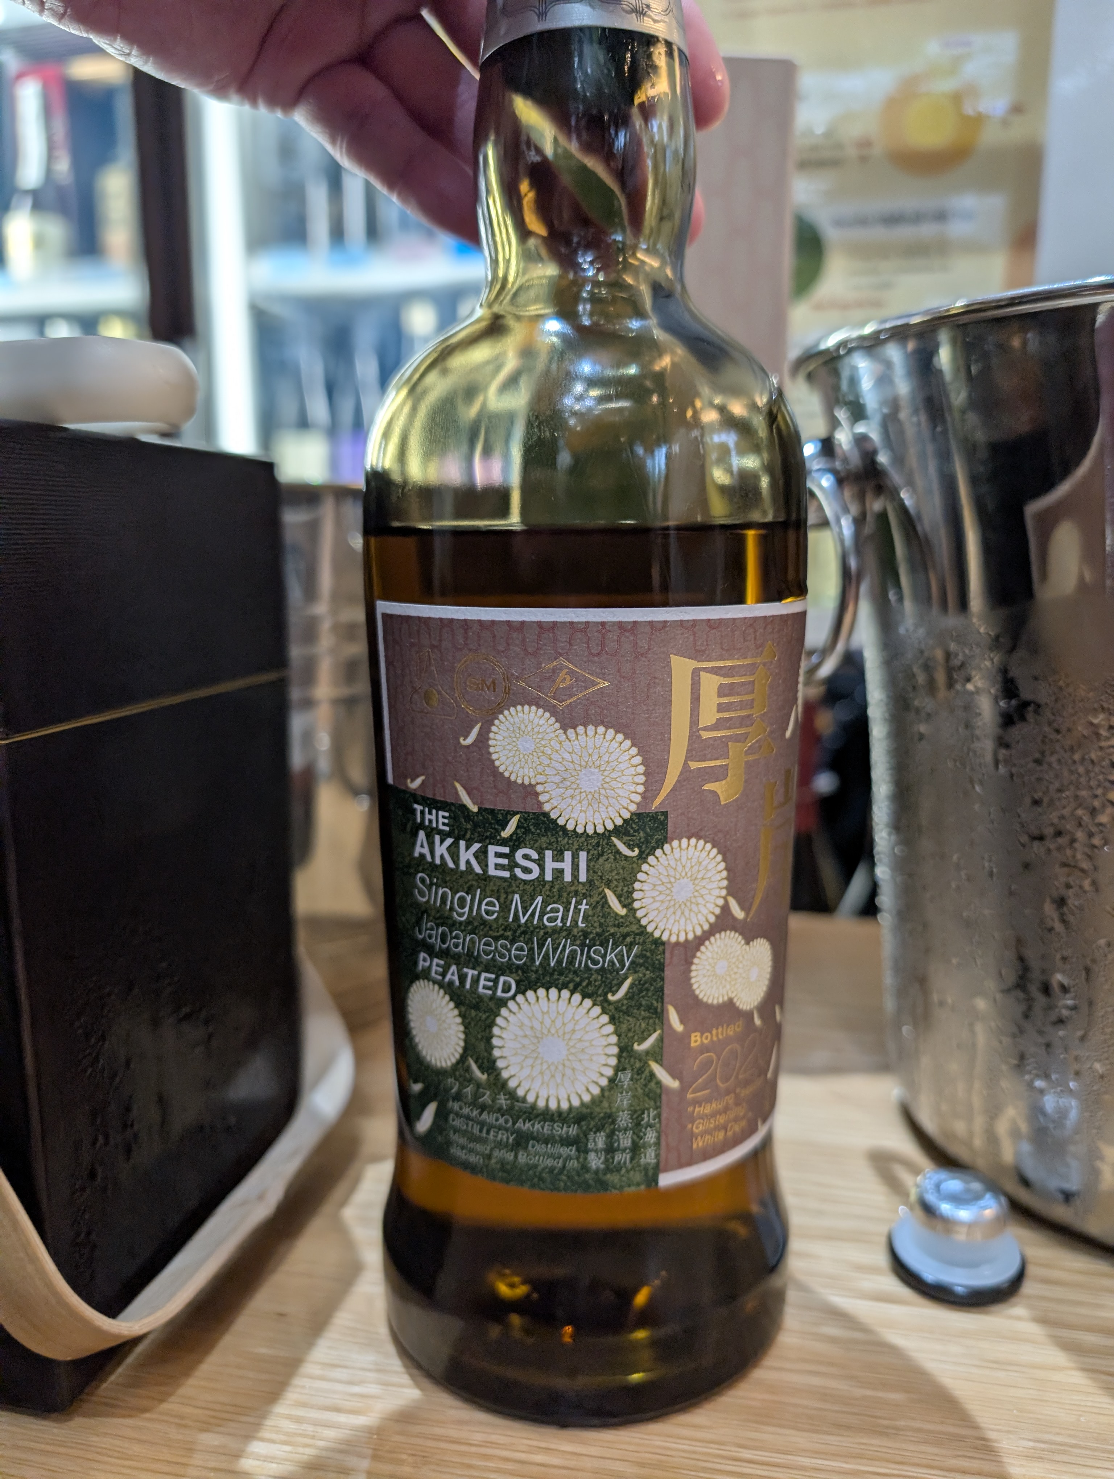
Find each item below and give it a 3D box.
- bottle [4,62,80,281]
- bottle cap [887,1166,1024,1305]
[{"bbox_3d":[-0.717,-0.784,1.438,0.087,0.300,0.087,0,10,0],"label":"bottle"},{"bbox_3d":[0.084,0.101,0.215,0.028,0.017,0.028,0,10,0],"label":"bottle cap"}]

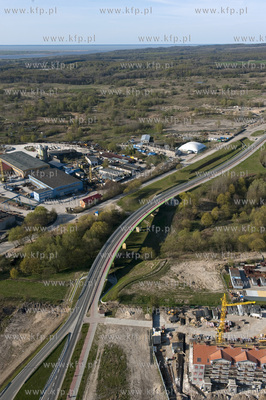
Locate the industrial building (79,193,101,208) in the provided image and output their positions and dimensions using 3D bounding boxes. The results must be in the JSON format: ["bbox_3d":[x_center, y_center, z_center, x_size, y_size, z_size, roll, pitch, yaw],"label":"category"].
[{"bbox_3d":[-38.249,0.295,347.305,7.400,6.900,20.400,20,30,39],"label":"industrial building"}]

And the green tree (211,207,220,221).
[{"bbox_3d":[72.332,12.219,330.100,7.200,11.300,7.200,0,23,0],"label":"green tree"}]

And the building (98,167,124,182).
[{"bbox_3d":[-24.392,-27.725,416.075,27.000,5.200,14.500,16,28,33],"label":"building"}]

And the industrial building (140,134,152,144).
[{"bbox_3d":[20.564,-96.998,597.610,12.000,6.000,30.000,3,23,7],"label":"industrial building"}]

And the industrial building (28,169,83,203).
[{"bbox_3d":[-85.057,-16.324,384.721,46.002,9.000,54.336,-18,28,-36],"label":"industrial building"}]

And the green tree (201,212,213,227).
[{"bbox_3d":[59.071,15.672,303.392,9.162,11.666,9.162,0,23,0],"label":"green tree"}]

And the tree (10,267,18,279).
[{"bbox_3d":[-74.650,45.672,237.810,4.788,8.329,4.788,0,23,0],"label":"tree"}]

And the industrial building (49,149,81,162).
[{"bbox_3d":[-86.737,-55.603,478.939,38.000,8.500,15.000,-2,23,-4],"label":"industrial building"}]

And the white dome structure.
[{"bbox_3d":[82.479,-74.129,519.796,27.500,9.500,41.000,12,26,27],"label":"white dome structure"}]

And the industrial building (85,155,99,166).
[{"bbox_3d":[-53.489,-51.428,490.757,9.500,5.300,25.000,-10,25,-22],"label":"industrial building"}]

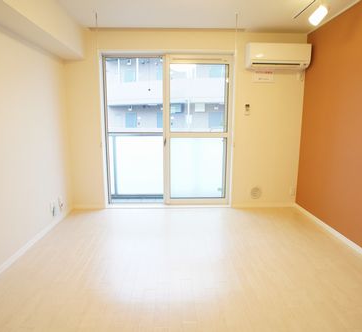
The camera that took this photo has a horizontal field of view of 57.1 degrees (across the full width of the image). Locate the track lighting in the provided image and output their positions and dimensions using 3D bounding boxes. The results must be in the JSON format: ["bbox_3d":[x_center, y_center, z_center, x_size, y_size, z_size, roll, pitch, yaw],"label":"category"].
[{"bbox_3d":[1.286,-1.400,3.107,0.100,0.170,0.090,42,0,-12],"label":"track lighting"}]

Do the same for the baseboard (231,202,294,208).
[{"bbox_3d":[1.166,0.548,4.644,0.924,0.072,0.015,0,8,-1],"label":"baseboard"}]

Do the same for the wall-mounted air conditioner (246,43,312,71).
[{"bbox_3d":[1.238,-1.387,4.269,0.770,0.290,0.220,0,8,-1],"label":"wall-mounted air conditioner"}]

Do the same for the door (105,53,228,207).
[{"bbox_3d":[-0.164,-0.458,4.508,1.714,2.029,0.100,0,8,-1],"label":"door"}]

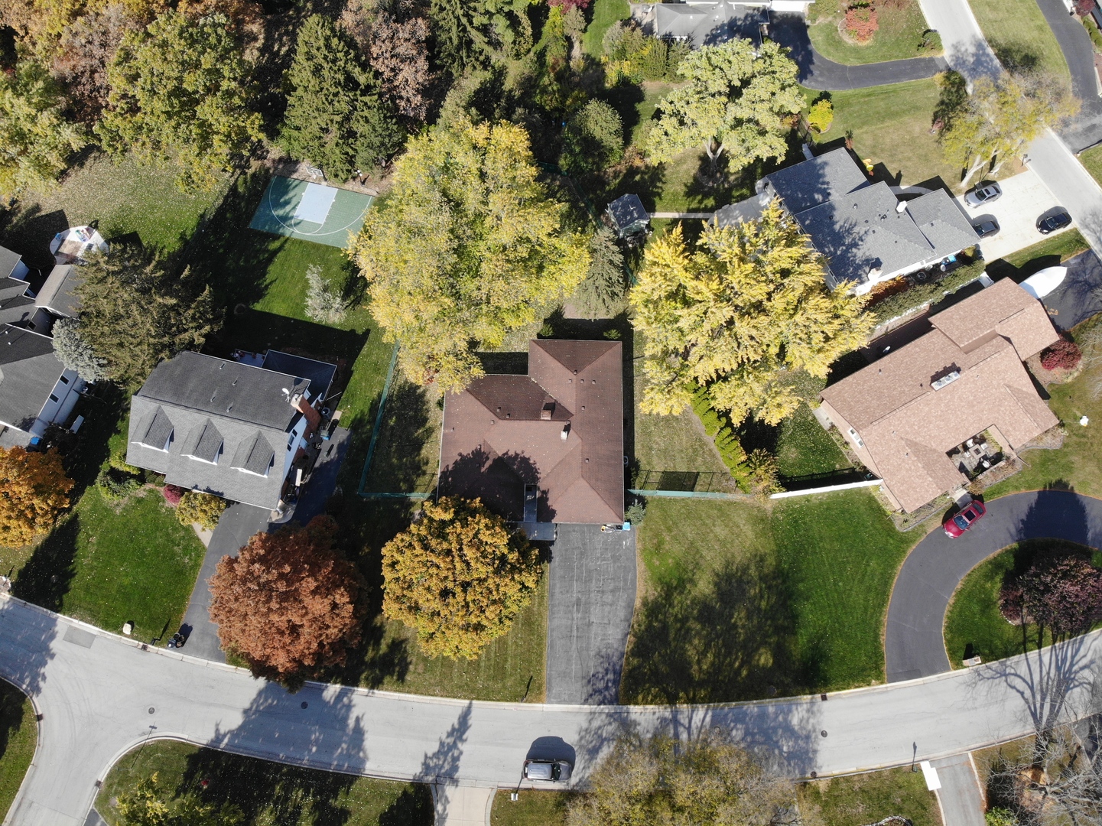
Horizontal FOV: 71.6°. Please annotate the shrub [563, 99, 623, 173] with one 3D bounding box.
[{"bbox_3d":[5.012,-33.899,94.319,7.620,8.700,9.430,0,68,-1],"label":"shrub"}]

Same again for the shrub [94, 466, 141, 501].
[{"bbox_3d":[-44.555,7.318,78.837,4.636,1.600,3.781,0,67,0],"label":"shrub"}]

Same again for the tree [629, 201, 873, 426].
[{"bbox_3d":[20.344,-9.871,80.006,24.610,18.000,24.820,0,68,-1],"label":"tree"}]

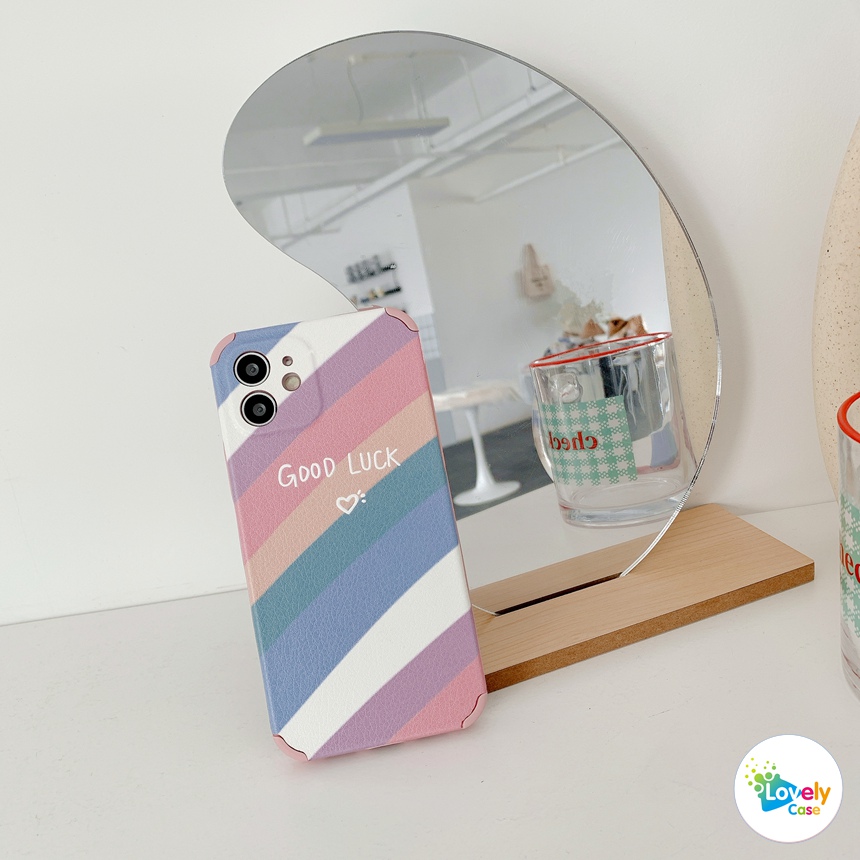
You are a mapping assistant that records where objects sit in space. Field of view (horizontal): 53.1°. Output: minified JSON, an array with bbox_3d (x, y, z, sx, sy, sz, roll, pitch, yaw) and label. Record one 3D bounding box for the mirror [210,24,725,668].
[{"bbox_3d":[0.037,-0.031,0.321,0.198,0.231,0.069,-14,20,-15],"label":"mirror"}]

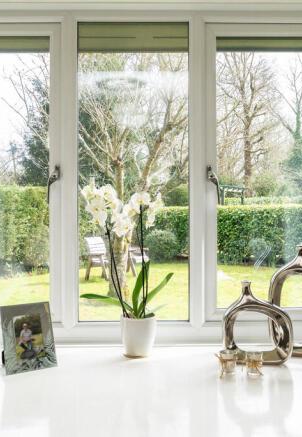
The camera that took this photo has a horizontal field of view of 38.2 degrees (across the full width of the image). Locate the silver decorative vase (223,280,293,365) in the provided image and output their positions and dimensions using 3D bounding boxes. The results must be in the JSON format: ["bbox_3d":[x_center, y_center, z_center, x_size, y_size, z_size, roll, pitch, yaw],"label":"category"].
[{"bbox_3d":[0.370,0.355,1.515,0.235,0.280,0.080,0,0,4],"label":"silver decorative vase"}]

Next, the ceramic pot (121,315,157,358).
[{"bbox_3d":[-0.044,0.428,1.590,0.131,0.134,0.131,0,0,0],"label":"ceramic pot"}]

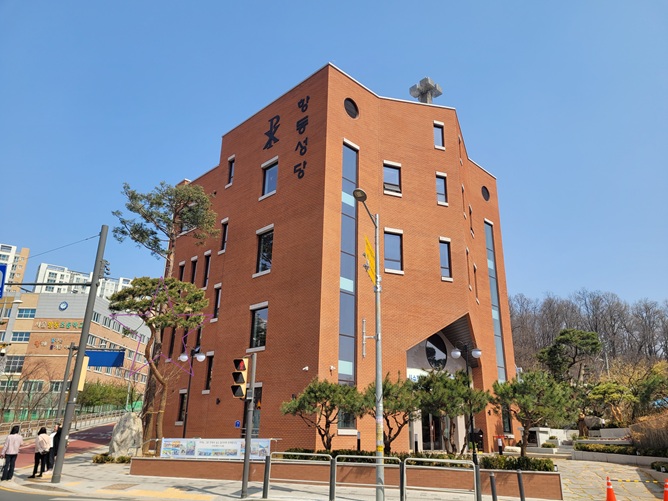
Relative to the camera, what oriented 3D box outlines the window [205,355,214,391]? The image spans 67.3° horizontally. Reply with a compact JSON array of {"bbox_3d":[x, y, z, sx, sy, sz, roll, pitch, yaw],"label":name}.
[{"bbox_3d":[-6.369,6.306,25.733,0.690,1.703,0.150,-18,-28,42],"label":"window"}]

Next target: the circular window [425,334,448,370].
[{"bbox_3d":[5.564,5.581,27.433,0.150,2.070,2.070,-18,-27,42],"label":"circular window"}]

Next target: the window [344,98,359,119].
[{"bbox_3d":[0.923,-7.746,27.545,1.150,1.150,0.150,20,-27,-41],"label":"window"}]

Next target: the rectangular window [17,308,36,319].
[{"bbox_3d":[-45.826,9.471,74.962,2.650,1.400,0.200,0,-20,5],"label":"rectangular window"}]

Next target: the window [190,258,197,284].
[{"bbox_3d":[-8.305,1.562,29.714,0.718,1.933,0.150,-18,-28,42],"label":"window"}]

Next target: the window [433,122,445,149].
[{"bbox_3d":[6.063,-6.593,28.953,0.674,1.508,0.150,9,-22,-19],"label":"window"}]

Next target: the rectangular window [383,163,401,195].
[{"bbox_3d":[3.299,-4.006,28.259,1.080,1.870,0.150,9,-21,-19],"label":"rectangular window"}]

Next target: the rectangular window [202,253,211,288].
[{"bbox_3d":[-7.416,1.265,29.624,0.600,1.950,0.200,-18,-27,42],"label":"rectangular window"}]

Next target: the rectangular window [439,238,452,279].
[{"bbox_3d":[6.191,0.505,27.805,0.710,2.340,0.150,9,-21,-19],"label":"rectangular window"}]

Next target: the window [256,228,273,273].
[{"bbox_3d":[-3.497,0.083,25.955,1.250,2.120,0.170,-18,-27,42],"label":"window"}]

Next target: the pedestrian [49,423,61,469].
[{"bbox_3d":[-10.449,7.375,18.783,0.350,1.736,0.480,7,-21,-14],"label":"pedestrian"}]

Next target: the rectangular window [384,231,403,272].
[{"bbox_3d":[3.068,0.075,26.020,1.000,2.030,0.200,8,-21,-18],"label":"rectangular window"}]

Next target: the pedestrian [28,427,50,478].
[{"bbox_3d":[-10.156,6.980,17.432,0.460,1.620,0.480,-6,-22,19],"label":"pedestrian"}]

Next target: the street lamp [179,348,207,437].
[{"bbox_3d":[-5.951,6.097,20.396,1.060,4.150,0.380,5,-20,-11],"label":"street lamp"}]

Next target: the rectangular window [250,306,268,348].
[{"bbox_3d":[-3.545,3.672,23.767,1.391,1.911,0.150,-18,-28,42],"label":"rectangular window"}]

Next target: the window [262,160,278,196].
[{"bbox_3d":[-3.393,-3.759,26.590,1.429,1.785,0.150,-18,-28,42],"label":"window"}]

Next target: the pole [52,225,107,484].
[{"bbox_3d":[-8.397,3.108,16.827,0.250,8.530,0.250,1,-20,0],"label":"pole"}]

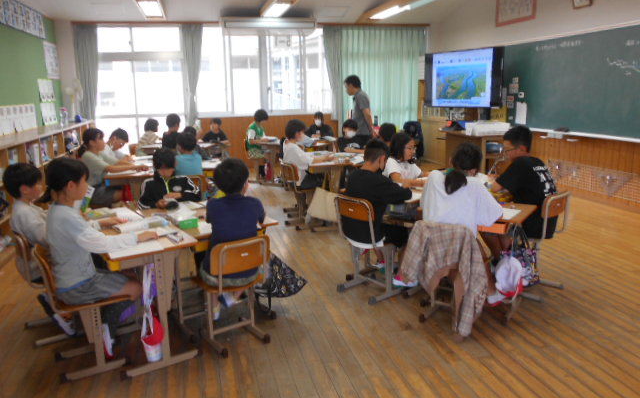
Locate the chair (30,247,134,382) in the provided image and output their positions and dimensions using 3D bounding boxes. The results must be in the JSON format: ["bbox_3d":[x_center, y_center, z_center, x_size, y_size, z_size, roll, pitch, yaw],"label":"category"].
[{"bbox_3d":[-1.249,0.522,2.542,0.450,0.720,0.380,-10,15,-34],"label":"chair"}]

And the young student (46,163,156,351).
[{"bbox_3d":[-1.171,0.332,2.602,0.600,1.115,0.400,-10,16,-35],"label":"young student"}]

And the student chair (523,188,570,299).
[{"bbox_3d":[1.507,0.313,3.418,0.350,0.679,0.410,-10,16,-35],"label":"student chair"}]

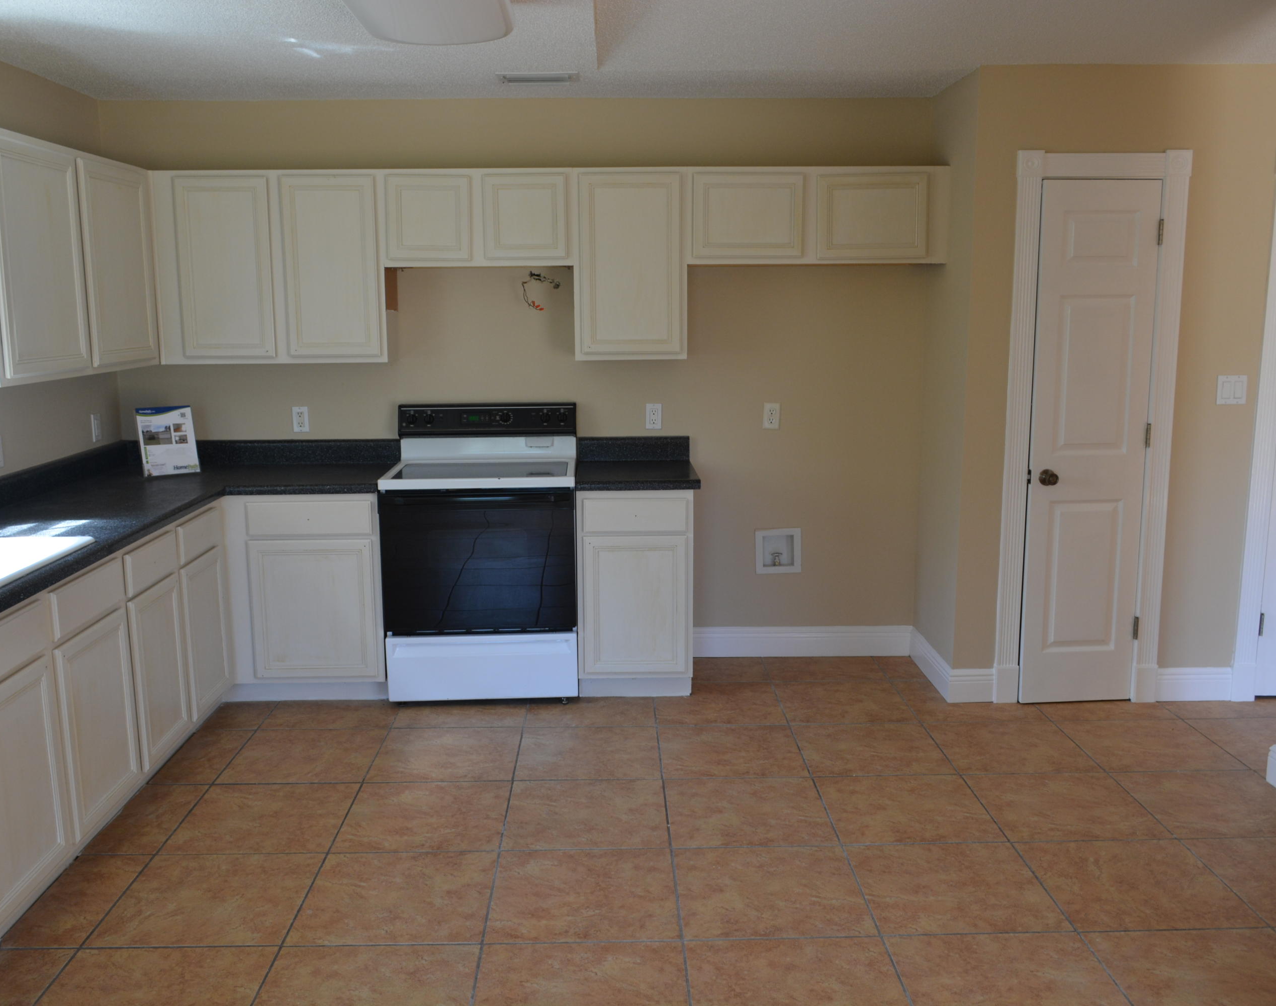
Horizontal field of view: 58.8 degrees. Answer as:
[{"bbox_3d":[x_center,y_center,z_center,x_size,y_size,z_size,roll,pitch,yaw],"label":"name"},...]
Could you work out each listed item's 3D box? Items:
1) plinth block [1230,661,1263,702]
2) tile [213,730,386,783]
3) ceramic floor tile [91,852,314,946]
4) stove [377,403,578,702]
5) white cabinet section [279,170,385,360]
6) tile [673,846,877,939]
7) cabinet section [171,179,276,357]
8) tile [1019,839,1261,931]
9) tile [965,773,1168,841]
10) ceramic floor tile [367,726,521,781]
[{"bbox_3d":[2.437,0.720,4.546,0.100,0.154,0.030,-1,10,-1],"label":"plinth block"},{"bbox_3d":[-1.183,0.907,4.049,0.495,0.010,0.495,-1,9,-1],"label":"tile"},{"bbox_3d":[-1.161,1.087,3.095,0.503,0.012,0.487,-1,10,-1],"label":"ceramic floor tile"},{"bbox_3d":[-0.629,0.199,4.713,0.762,1.167,0.636,-1,10,-1],"label":"stove"},{"bbox_3d":[-1.228,-0.967,4.675,0.374,0.711,0.310,0,10,-1],"label":"white cabinet section"},{"bbox_3d":[0.357,1.056,3.081,0.495,0.010,0.495,-1,9,-1],"label":"tile"},{"bbox_3d":[-1.648,-0.960,4.665,0.371,0.709,0.310,0,10,-1],"label":"cabinet section"},{"bbox_3d":[1.362,1.050,3.116,0.497,0.012,0.497,-1,9,-1],"label":"tile"},{"bbox_3d":[1.352,0.970,3.612,0.497,0.012,0.497,-1,9,-1],"label":"tile"},{"bbox_3d":[-0.679,0.908,4.070,0.500,0.015,0.500,-1,9,-1],"label":"ceramic floor tile"}]

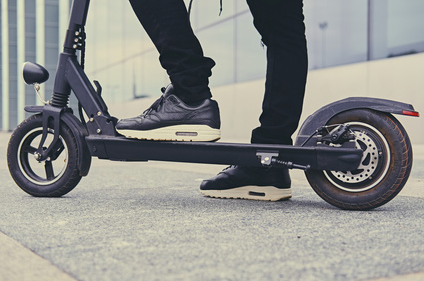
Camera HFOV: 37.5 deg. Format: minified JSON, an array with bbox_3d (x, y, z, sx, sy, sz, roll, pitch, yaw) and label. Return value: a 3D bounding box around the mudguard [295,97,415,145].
[{"bbox_3d":[0.340,-0.040,1.492,0.295,0.130,0.080,0,1,21],"label":"mudguard"}]

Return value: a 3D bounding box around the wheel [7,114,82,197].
[{"bbox_3d":[-0.482,0.044,1.815,0.250,0.247,0.060,0,1,18],"label":"wheel"}]

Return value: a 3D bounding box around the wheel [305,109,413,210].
[{"bbox_3d":[0.350,0.039,1.490,0.256,0.253,0.065,0,1,21],"label":"wheel"}]

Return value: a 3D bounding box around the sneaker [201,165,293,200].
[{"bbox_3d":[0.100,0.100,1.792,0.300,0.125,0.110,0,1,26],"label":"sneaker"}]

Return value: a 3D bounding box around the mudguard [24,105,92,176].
[{"bbox_3d":[-0.453,0.001,1.805,0.210,0.203,0.070,0,1,18],"label":"mudguard"}]

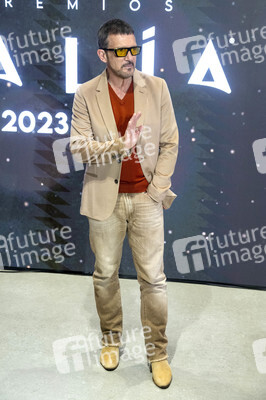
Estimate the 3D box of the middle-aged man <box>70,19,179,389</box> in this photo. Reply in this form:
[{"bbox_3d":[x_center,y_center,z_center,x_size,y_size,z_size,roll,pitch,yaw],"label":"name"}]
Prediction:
[{"bbox_3d":[-0.042,0.034,2.820,0.530,1.750,0.520,0,15,-4],"label":"middle-aged man"}]

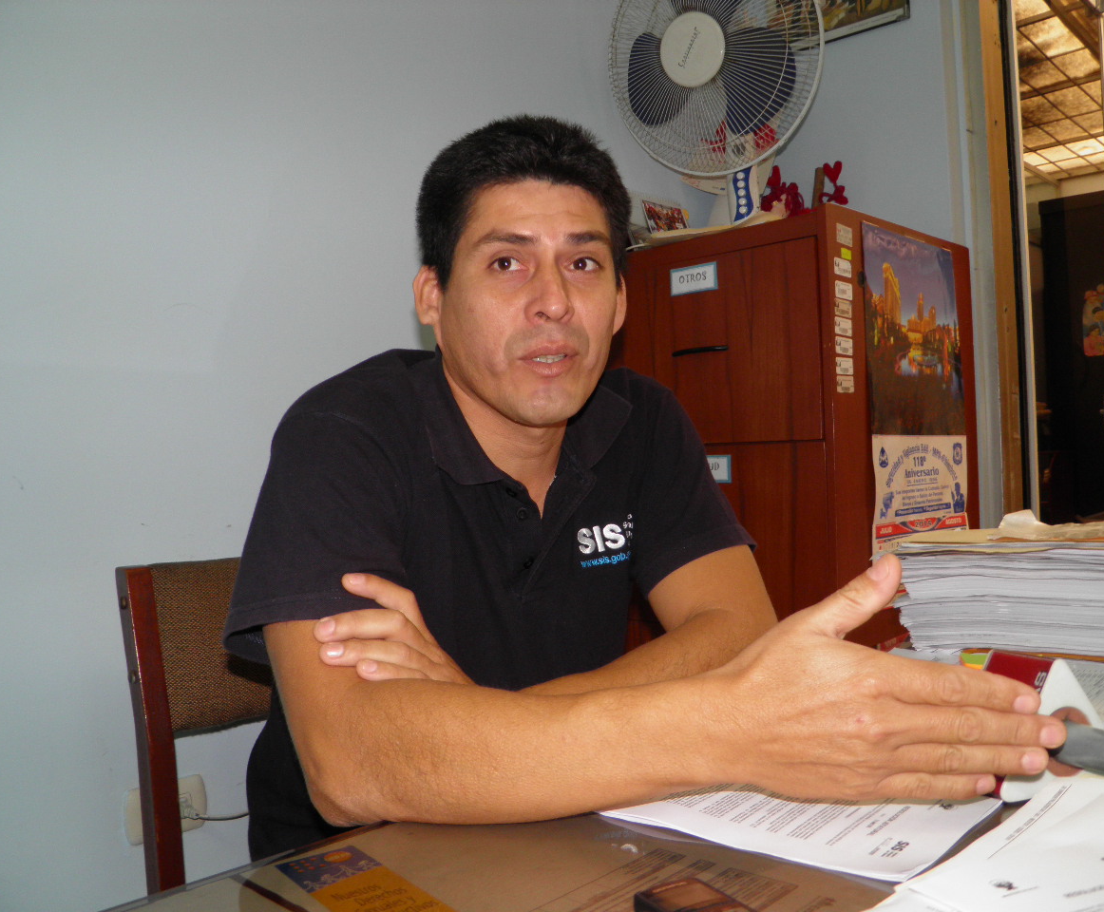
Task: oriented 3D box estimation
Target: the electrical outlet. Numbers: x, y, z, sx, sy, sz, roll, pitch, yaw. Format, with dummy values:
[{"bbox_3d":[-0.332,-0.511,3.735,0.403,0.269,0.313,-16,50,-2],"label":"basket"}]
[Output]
[{"bbox_3d":[-0.550,0.504,1.400,0.116,0.078,0.014,-2,0,-42],"label":"electrical outlet"}]

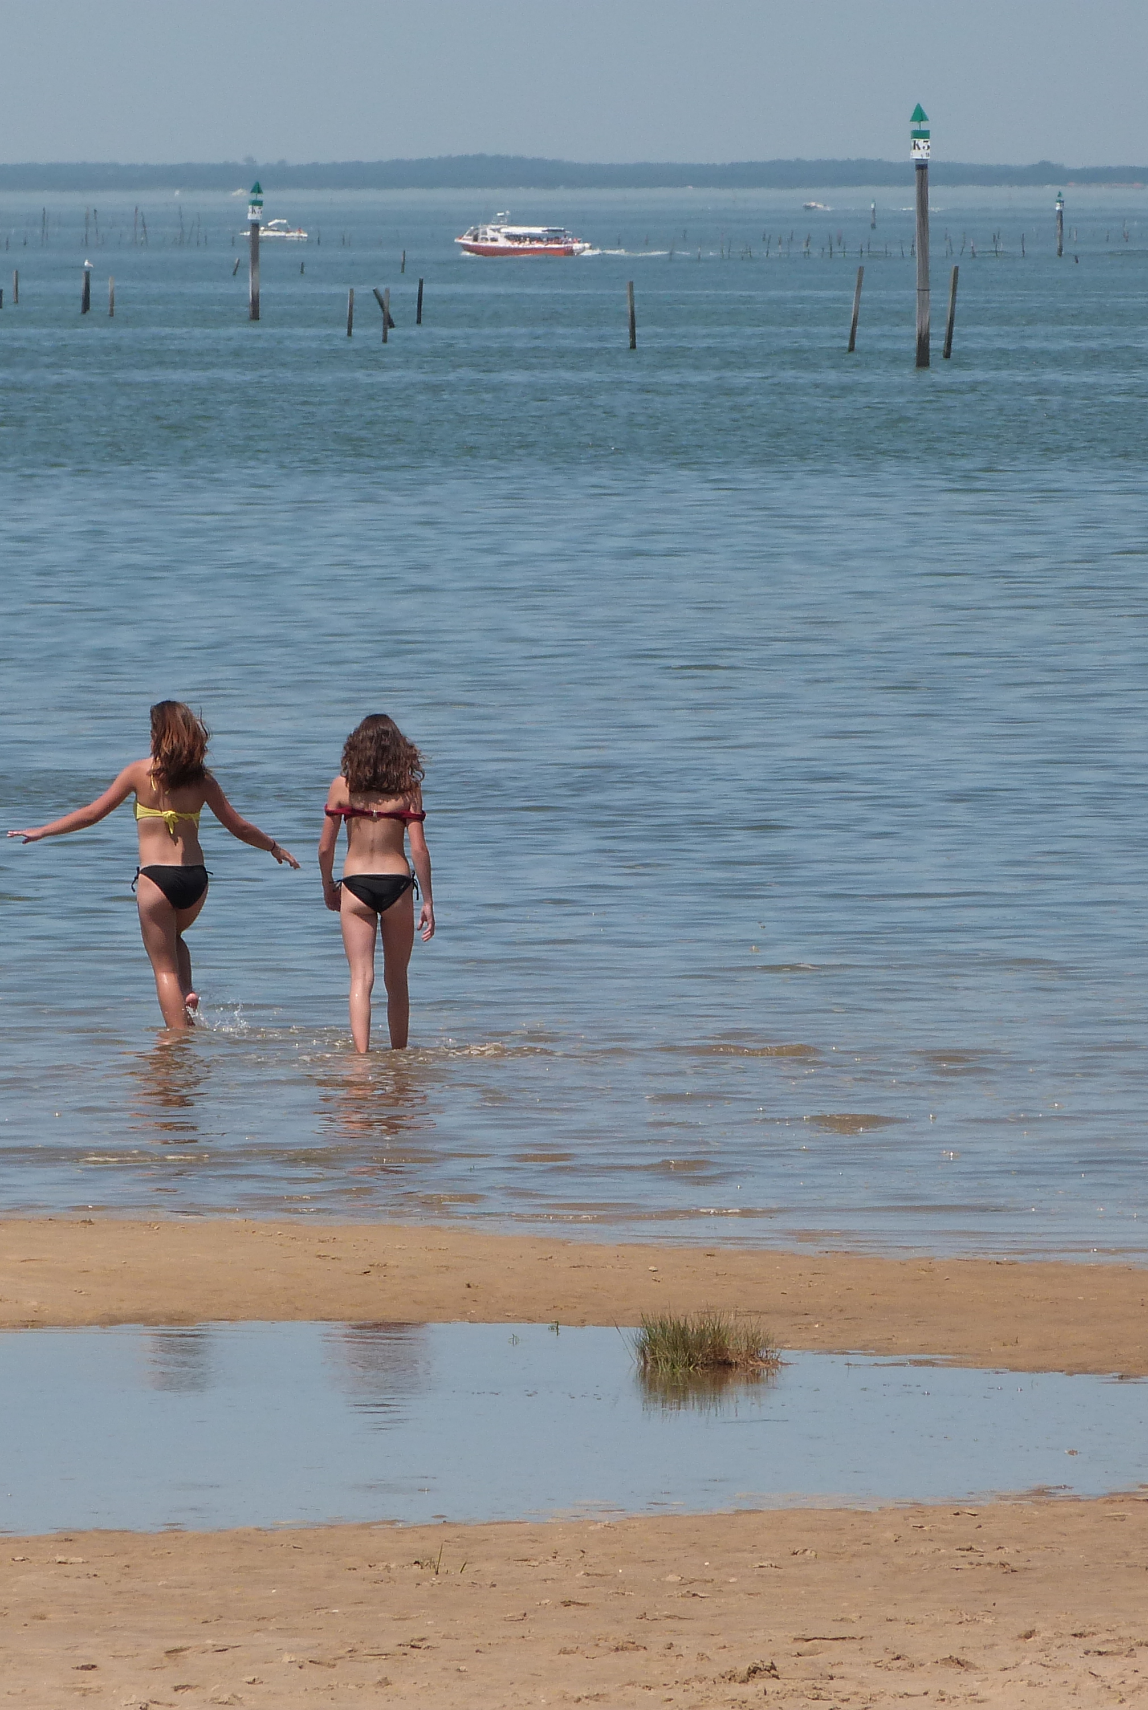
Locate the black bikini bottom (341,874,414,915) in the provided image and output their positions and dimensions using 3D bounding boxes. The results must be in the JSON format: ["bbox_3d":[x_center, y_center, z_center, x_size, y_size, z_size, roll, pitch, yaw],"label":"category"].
[{"bbox_3d":[-0.845,0.169,107.000,0.315,0.185,0.200,0,2,0],"label":"black bikini bottom"}]

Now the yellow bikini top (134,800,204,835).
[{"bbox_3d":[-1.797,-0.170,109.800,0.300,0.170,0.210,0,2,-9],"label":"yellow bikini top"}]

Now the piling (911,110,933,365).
[{"bbox_3d":[7.994,-14.206,570.000,0.450,6.100,0.450,0,2,0],"label":"piling"}]

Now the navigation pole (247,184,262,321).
[{"bbox_3d":[-10.457,-19.750,810.000,0.450,4.600,0.450,0,2,0],"label":"navigation pole"}]

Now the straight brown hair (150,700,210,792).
[{"bbox_3d":[-1.749,-0.486,109.800,0.265,0.410,0.250,-1,2,-22],"label":"straight brown hair"}]

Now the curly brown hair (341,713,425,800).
[{"bbox_3d":[-0.831,-0.431,107.000,0.355,0.360,0.260,0,2,0],"label":"curly brown hair"}]

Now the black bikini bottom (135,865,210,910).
[{"bbox_3d":[-1.781,0.146,109.800,0.325,0.205,0.210,0,2,-11],"label":"black bikini bottom"}]

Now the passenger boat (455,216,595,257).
[{"bbox_3d":[-4.531,-56.155,2250.000,12.300,3.900,3.600,0,2,12],"label":"passenger boat"}]

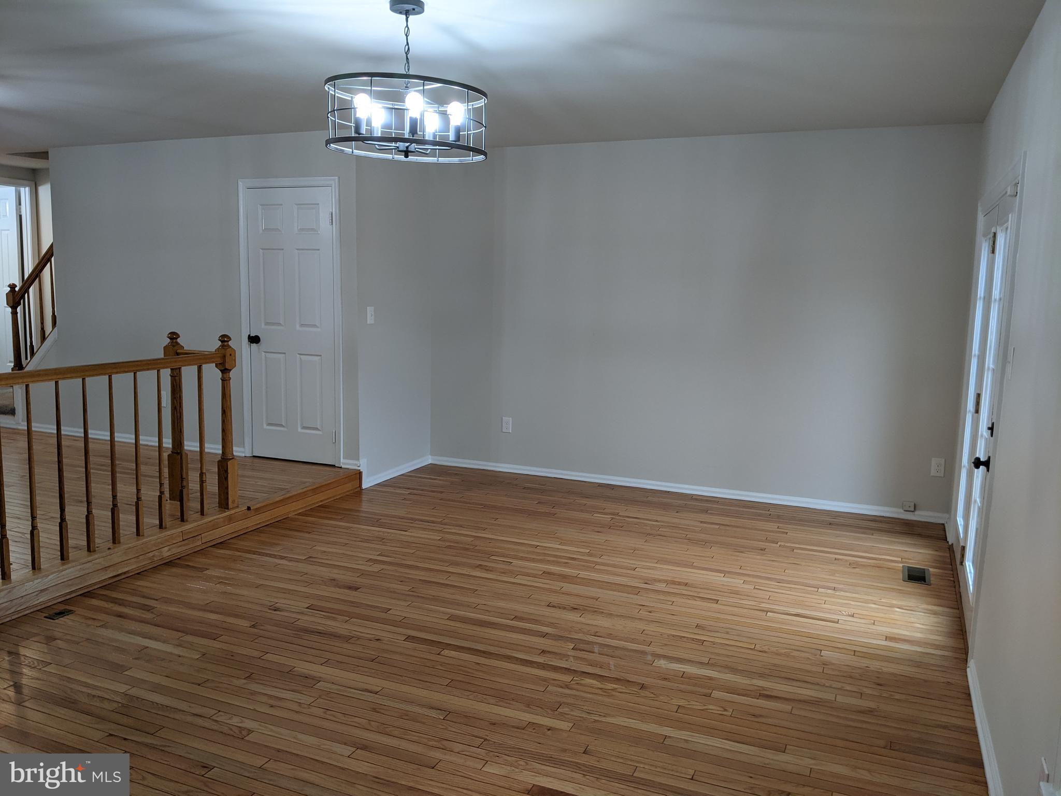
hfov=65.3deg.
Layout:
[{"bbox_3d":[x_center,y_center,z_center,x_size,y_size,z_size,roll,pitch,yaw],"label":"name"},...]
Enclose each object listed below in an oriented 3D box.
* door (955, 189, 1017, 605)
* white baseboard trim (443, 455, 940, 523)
[{"bbox_3d":[2.278,0.016,4.123,0.060,1.949,1.550,4,9,23],"label":"door"},{"bbox_3d":[0.960,0.668,6.281,3.933,0.066,0.018,4,9,23],"label":"white baseboard trim"}]

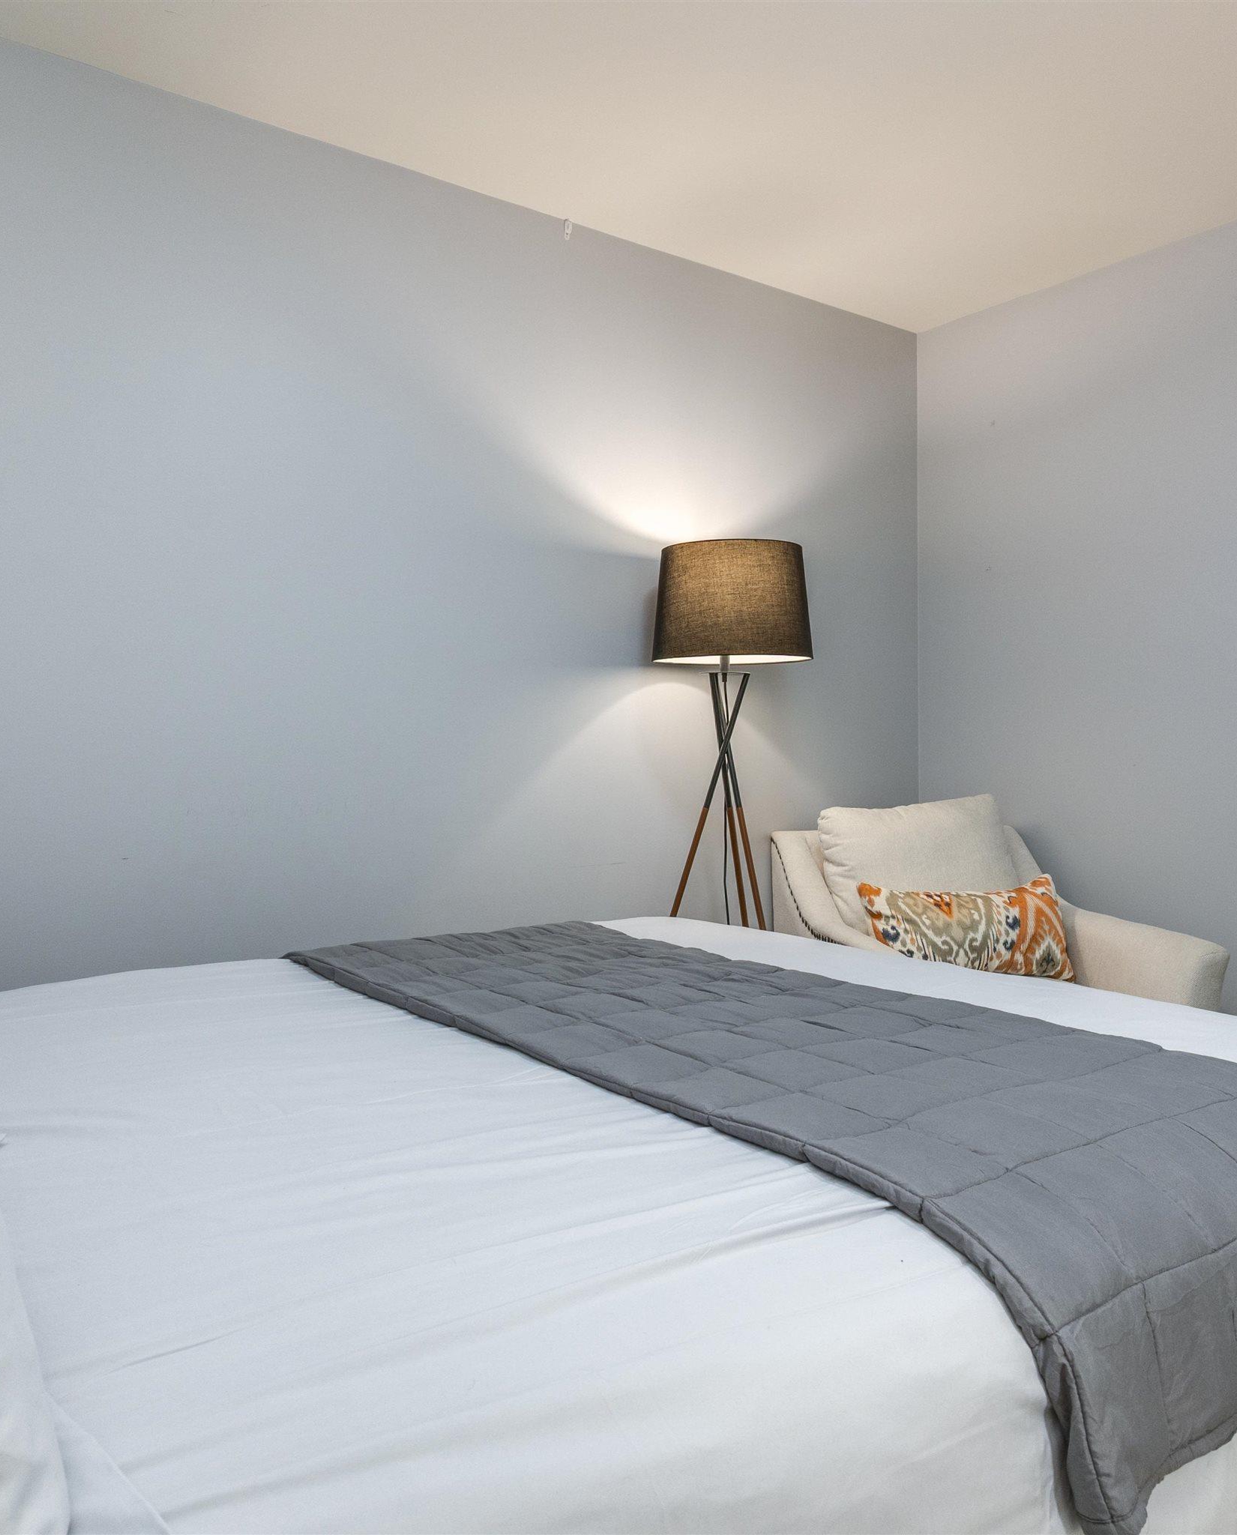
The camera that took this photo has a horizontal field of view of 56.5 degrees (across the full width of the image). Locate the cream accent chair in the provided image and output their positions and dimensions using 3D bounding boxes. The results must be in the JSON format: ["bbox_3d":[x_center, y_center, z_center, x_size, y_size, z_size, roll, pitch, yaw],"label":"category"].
[{"bbox_3d":[0.860,0.525,2.730,0.740,0.860,0.800,-1,1,-20],"label":"cream accent chair"}]

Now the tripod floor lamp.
[{"bbox_3d":[0.215,0.220,2.730,0.500,1.480,0.510,0,1,2],"label":"tripod floor lamp"}]

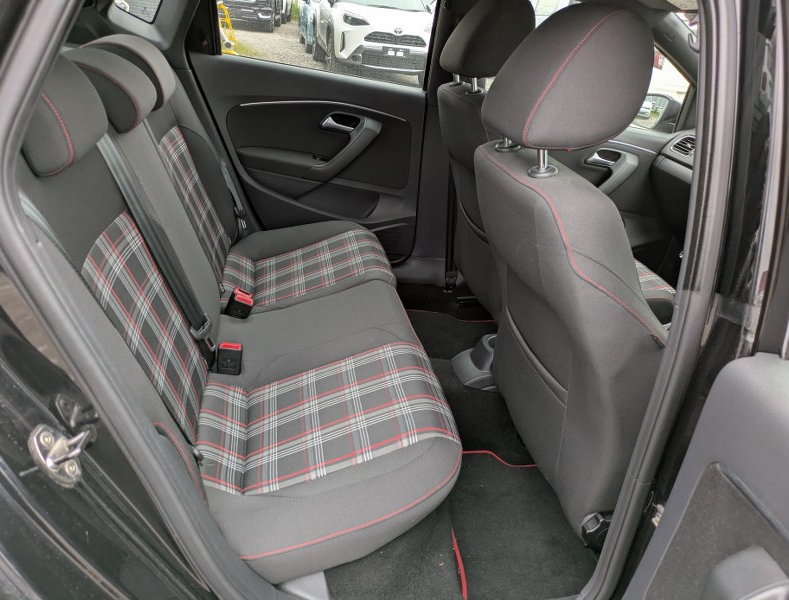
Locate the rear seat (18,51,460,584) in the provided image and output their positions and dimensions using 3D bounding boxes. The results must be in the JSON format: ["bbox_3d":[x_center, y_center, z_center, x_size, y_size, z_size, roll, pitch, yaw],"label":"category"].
[{"bbox_3d":[-0.308,-0.132,1.358,0.780,0.860,1.310,-1,30,-12],"label":"rear seat"}]

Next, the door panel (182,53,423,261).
[{"bbox_3d":[-0.283,-0.437,1.974,0.770,0.690,0.120,-1,30,-12],"label":"door panel"}]

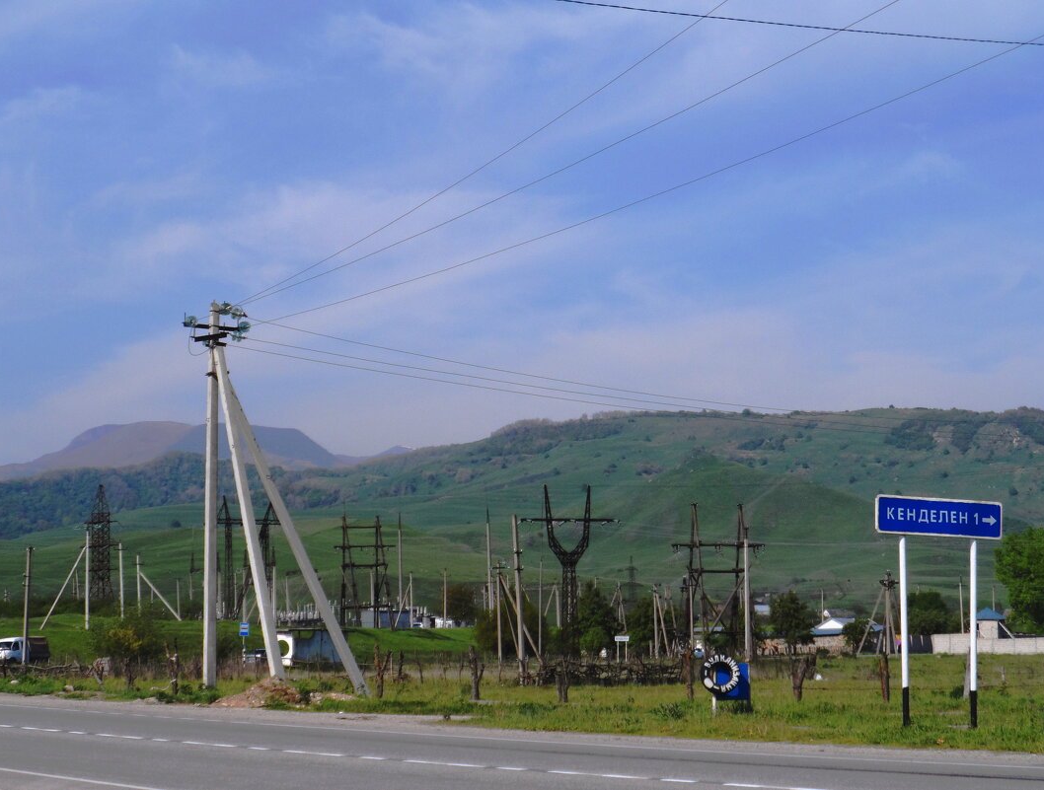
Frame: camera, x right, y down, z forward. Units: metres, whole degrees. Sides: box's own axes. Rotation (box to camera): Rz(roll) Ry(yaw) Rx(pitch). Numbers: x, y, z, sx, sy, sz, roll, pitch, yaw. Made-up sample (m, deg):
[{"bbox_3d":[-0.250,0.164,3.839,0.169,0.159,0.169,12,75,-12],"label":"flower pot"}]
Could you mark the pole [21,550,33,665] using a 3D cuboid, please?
[{"bbox_3d":[-31.401,13.462,170.000,0.240,7.600,0.240,0,-5,0],"label":"pole"}]

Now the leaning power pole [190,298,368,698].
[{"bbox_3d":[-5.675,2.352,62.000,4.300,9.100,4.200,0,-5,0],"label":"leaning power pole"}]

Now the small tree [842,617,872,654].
[{"bbox_3d":[35.638,25.613,285.000,3.200,3.800,3.100,0,-5,0],"label":"small tree"}]

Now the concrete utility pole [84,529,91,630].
[{"bbox_3d":[-36.992,15.788,228.000,0.240,8.600,0.240,0,-5,0],"label":"concrete utility pole"}]

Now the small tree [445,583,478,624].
[{"bbox_3d":[-9.061,31.381,400.000,4.800,6.800,4.600,0,-5,0],"label":"small tree"}]

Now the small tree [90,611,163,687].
[{"bbox_3d":[-9.736,6.272,66.000,1.800,1.870,1.700,0,-5,0],"label":"small tree"}]

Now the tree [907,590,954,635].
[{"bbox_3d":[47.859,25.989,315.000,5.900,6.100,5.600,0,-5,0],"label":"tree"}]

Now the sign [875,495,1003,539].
[{"bbox_3d":[5.493,1.610,35.300,2.120,0.500,0.050,3,-6,-33],"label":"sign"}]

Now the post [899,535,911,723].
[{"bbox_3d":[5.016,3.070,35.100,0.078,2.580,0.078,3,-6,-33],"label":"post"}]

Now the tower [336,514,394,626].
[{"bbox_3d":[-19.326,21.818,330.000,8.200,13.900,4.600,2,-5,-22],"label":"tower"}]

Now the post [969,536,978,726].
[{"bbox_3d":[5.999,3.134,35.600,0.078,2.600,0.078,0,-5,0],"label":"post"}]

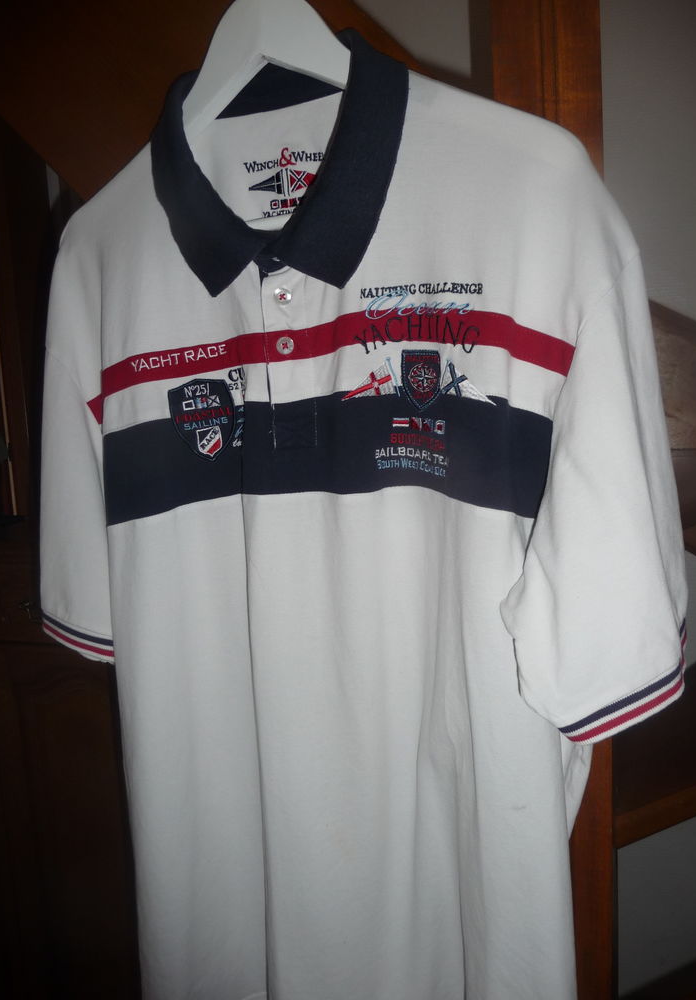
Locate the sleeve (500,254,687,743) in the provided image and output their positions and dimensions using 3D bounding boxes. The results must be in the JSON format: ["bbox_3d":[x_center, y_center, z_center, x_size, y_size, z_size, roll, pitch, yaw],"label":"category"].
[{"bbox_3d":[0.176,0.000,0.565,0.130,0.310,0.165,0,5,23],"label":"sleeve"}]

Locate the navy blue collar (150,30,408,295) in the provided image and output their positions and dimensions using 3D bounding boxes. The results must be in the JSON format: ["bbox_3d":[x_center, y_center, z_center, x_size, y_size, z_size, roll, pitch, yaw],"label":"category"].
[{"bbox_3d":[-0.055,-0.263,0.645,0.220,0.190,0.125,1,5,25],"label":"navy blue collar"}]

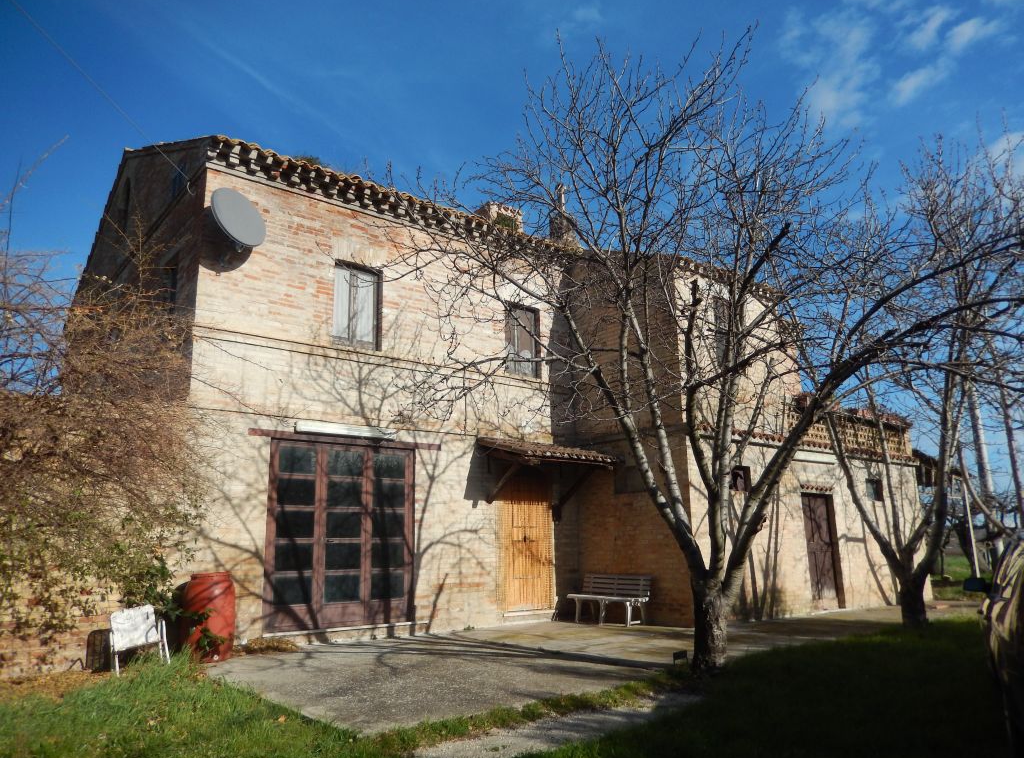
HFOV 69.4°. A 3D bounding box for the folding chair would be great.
[{"bbox_3d":[-4.232,2.934,8.378,0.520,0.670,0.530,-15,-12,43],"label":"folding chair"}]

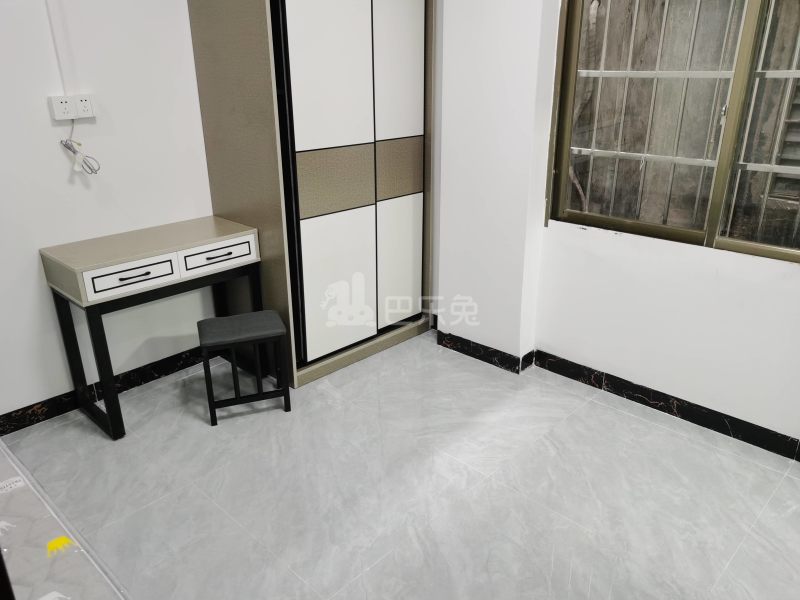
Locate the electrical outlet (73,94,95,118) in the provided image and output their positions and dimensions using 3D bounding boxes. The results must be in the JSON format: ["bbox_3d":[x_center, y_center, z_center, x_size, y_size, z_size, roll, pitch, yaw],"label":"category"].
[{"bbox_3d":[-1.312,-0.801,2.583,0.034,0.088,0.082,19,28,40],"label":"electrical outlet"}]

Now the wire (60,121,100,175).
[{"bbox_3d":[-1.326,-0.634,2.587,0.060,0.215,0.130,19,28,40],"label":"wire"}]

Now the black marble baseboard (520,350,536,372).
[{"bbox_3d":[0.644,0.312,3.188,0.020,0.091,0.136,19,28,41],"label":"black marble baseboard"}]

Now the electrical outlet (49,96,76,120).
[{"bbox_3d":[-1.367,-0.779,2.530,0.034,0.088,0.086,19,28,40],"label":"electrical outlet"}]

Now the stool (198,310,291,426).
[{"bbox_3d":[-0.699,0.293,2.801,0.350,0.425,0.227,-8,22,-19],"label":"stool"}]

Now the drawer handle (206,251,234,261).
[{"bbox_3d":[-0.800,-0.194,2.768,0.027,0.015,0.137,19,28,40],"label":"drawer handle"}]

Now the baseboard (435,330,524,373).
[{"bbox_3d":[0.412,0.269,3.306,0.535,0.090,0.015,19,28,40],"label":"baseboard"}]

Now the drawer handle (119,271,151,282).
[{"bbox_3d":[-1.063,-0.095,2.514,0.027,0.015,0.137,19,28,40],"label":"drawer handle"}]

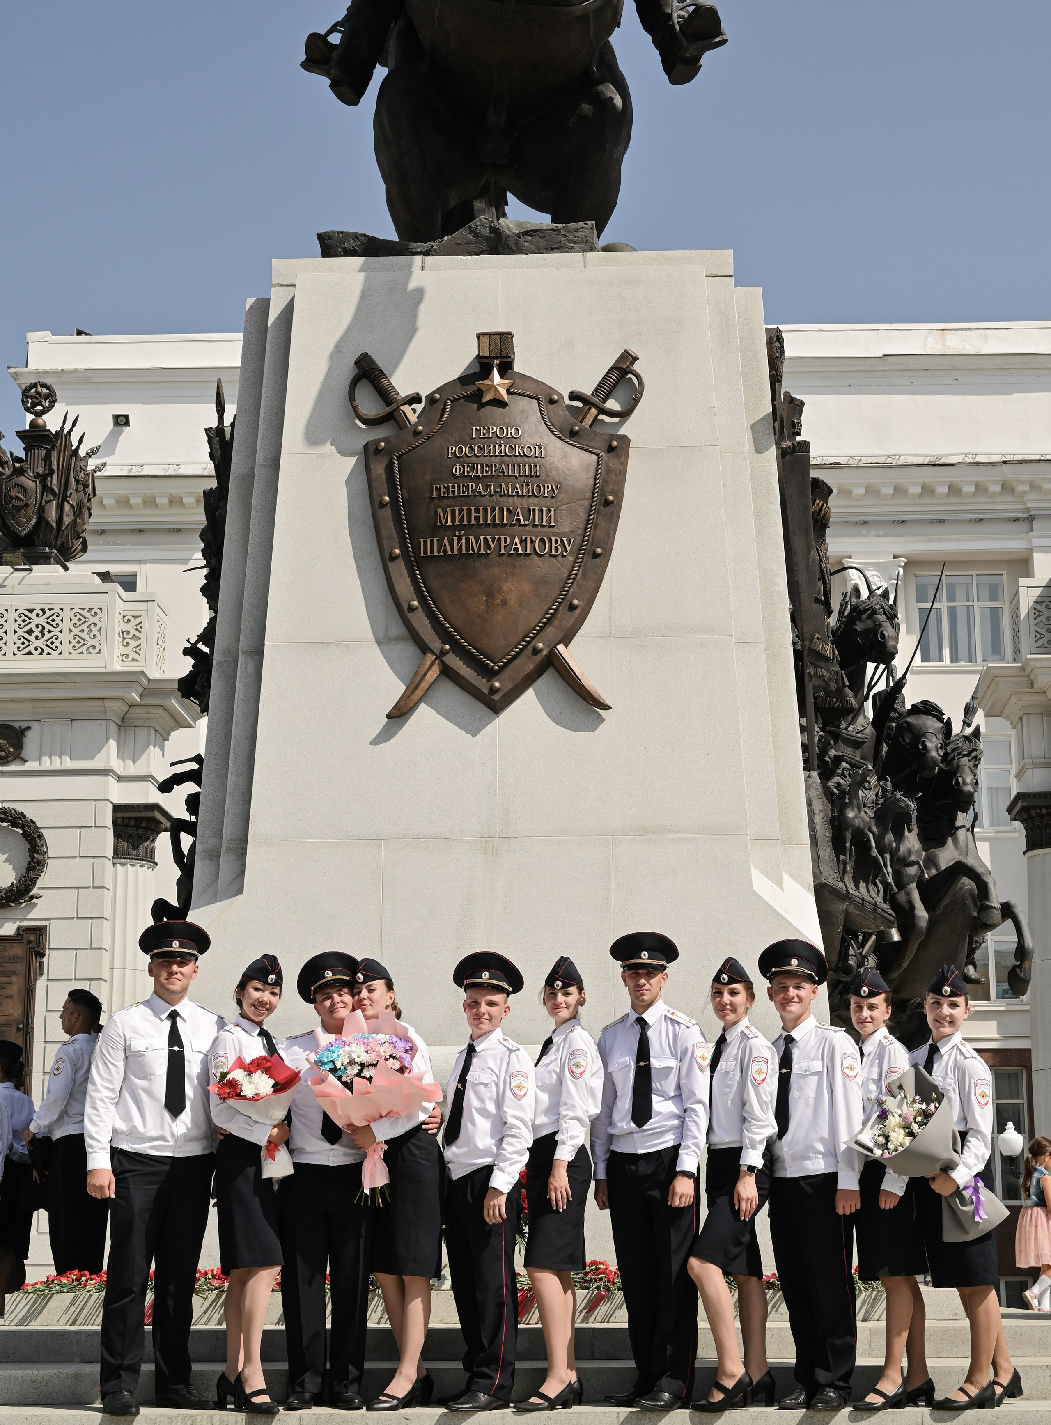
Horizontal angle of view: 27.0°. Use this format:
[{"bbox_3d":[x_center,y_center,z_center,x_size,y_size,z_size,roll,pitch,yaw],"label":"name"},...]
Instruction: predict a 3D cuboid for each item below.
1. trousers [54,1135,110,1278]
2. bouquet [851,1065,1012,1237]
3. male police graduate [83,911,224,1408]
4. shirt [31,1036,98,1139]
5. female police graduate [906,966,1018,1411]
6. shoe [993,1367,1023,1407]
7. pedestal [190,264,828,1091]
[{"bbox_3d":[-2.467,2.869,12.074,0.370,1.040,0.280,11,-16,-44],"label":"trousers"},{"bbox_3d":[1.608,1.759,8.652,0.430,0.740,0.320,-37,7,-7],"label":"bouquet"},{"bbox_3d":[-1.513,1.827,8.896,0.550,1.970,0.360,2,-12,-12],"label":"male police graduate"},{"bbox_3d":[-2.659,2.162,12.625,0.380,0.600,0.480,-2,-12,8],"label":"shirt"},{"bbox_3d":[1.714,1.852,8.643,0.430,1.702,0.400,-10,-15,39],"label":"female police graduate"},{"bbox_3d":[1.863,2.630,8.525,0.085,0.115,0.240,-10,0,41],"label":"shoe"},{"bbox_3d":[-0.076,0.282,13.964,3.400,5.320,4.500,-1,-11,2],"label":"pedestal"}]

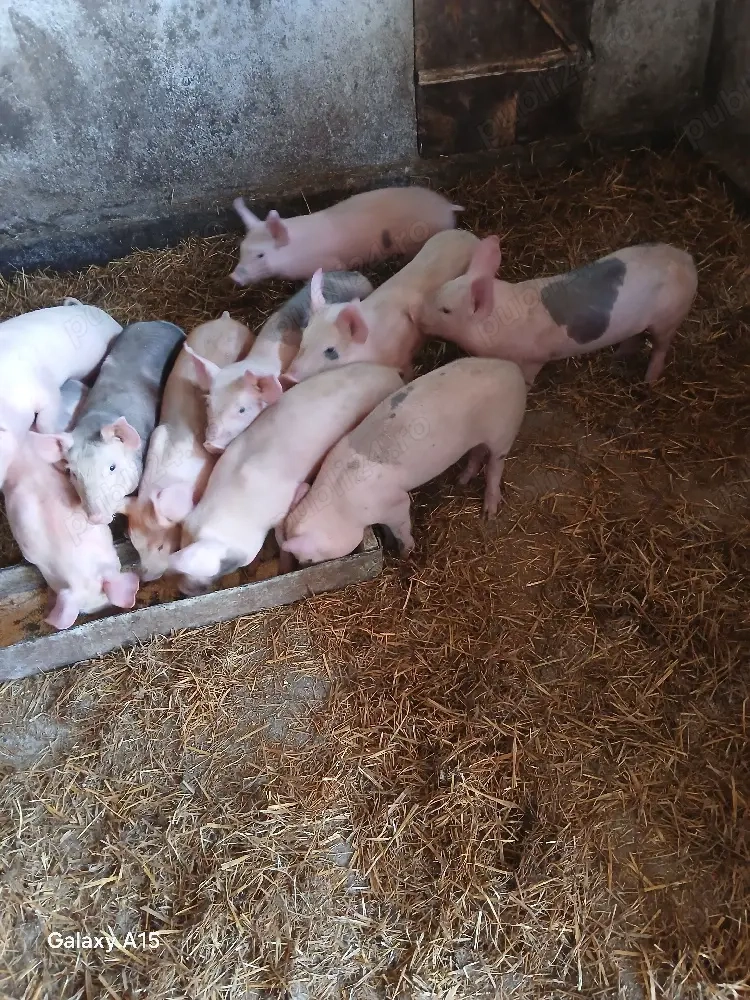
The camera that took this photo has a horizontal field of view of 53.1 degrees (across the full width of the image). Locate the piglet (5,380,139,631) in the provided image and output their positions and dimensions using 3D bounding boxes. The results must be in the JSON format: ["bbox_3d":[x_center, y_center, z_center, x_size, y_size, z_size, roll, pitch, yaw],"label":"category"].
[{"bbox_3d":[-0.712,-0.035,1.827,0.230,0.400,0.617,-13,41,-9],"label":"piglet"}]

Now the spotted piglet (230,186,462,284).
[{"bbox_3d":[-0.099,-0.874,2.722,0.805,0.420,0.220,-10,40,-5],"label":"spotted piglet"}]

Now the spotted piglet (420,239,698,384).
[{"bbox_3d":[0.525,-0.547,2.272,0.776,0.410,0.220,-4,40,2],"label":"spotted piglet"}]

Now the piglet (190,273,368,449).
[{"bbox_3d":[-0.229,-0.328,2.097,0.220,0.420,0.765,14,44,22],"label":"piglet"}]

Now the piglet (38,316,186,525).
[{"bbox_3d":[-0.594,-0.160,1.951,0.220,0.410,0.721,-4,40,2],"label":"piglet"}]

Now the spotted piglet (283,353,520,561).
[{"bbox_3d":[0.074,-0.088,1.787,0.635,0.410,0.220,-23,43,-19],"label":"spotted piglet"}]

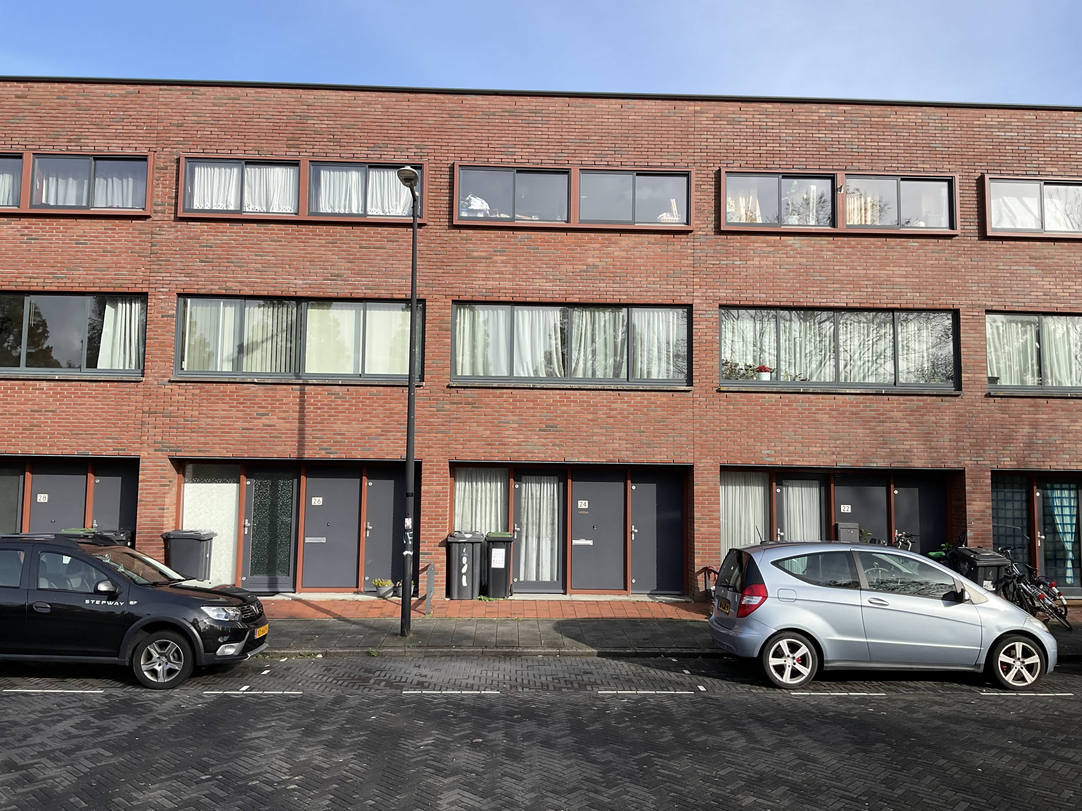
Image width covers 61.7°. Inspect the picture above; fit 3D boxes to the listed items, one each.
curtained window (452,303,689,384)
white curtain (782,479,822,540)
[{"bbox_3d":[0.511,-1.027,15.117,3.996,1.337,0.150,1,-6,-2],"label":"curtained window"},{"bbox_3d":[4.433,2.146,15.386,0.674,1.760,0.060,1,-6,-2],"label":"white curtain"}]

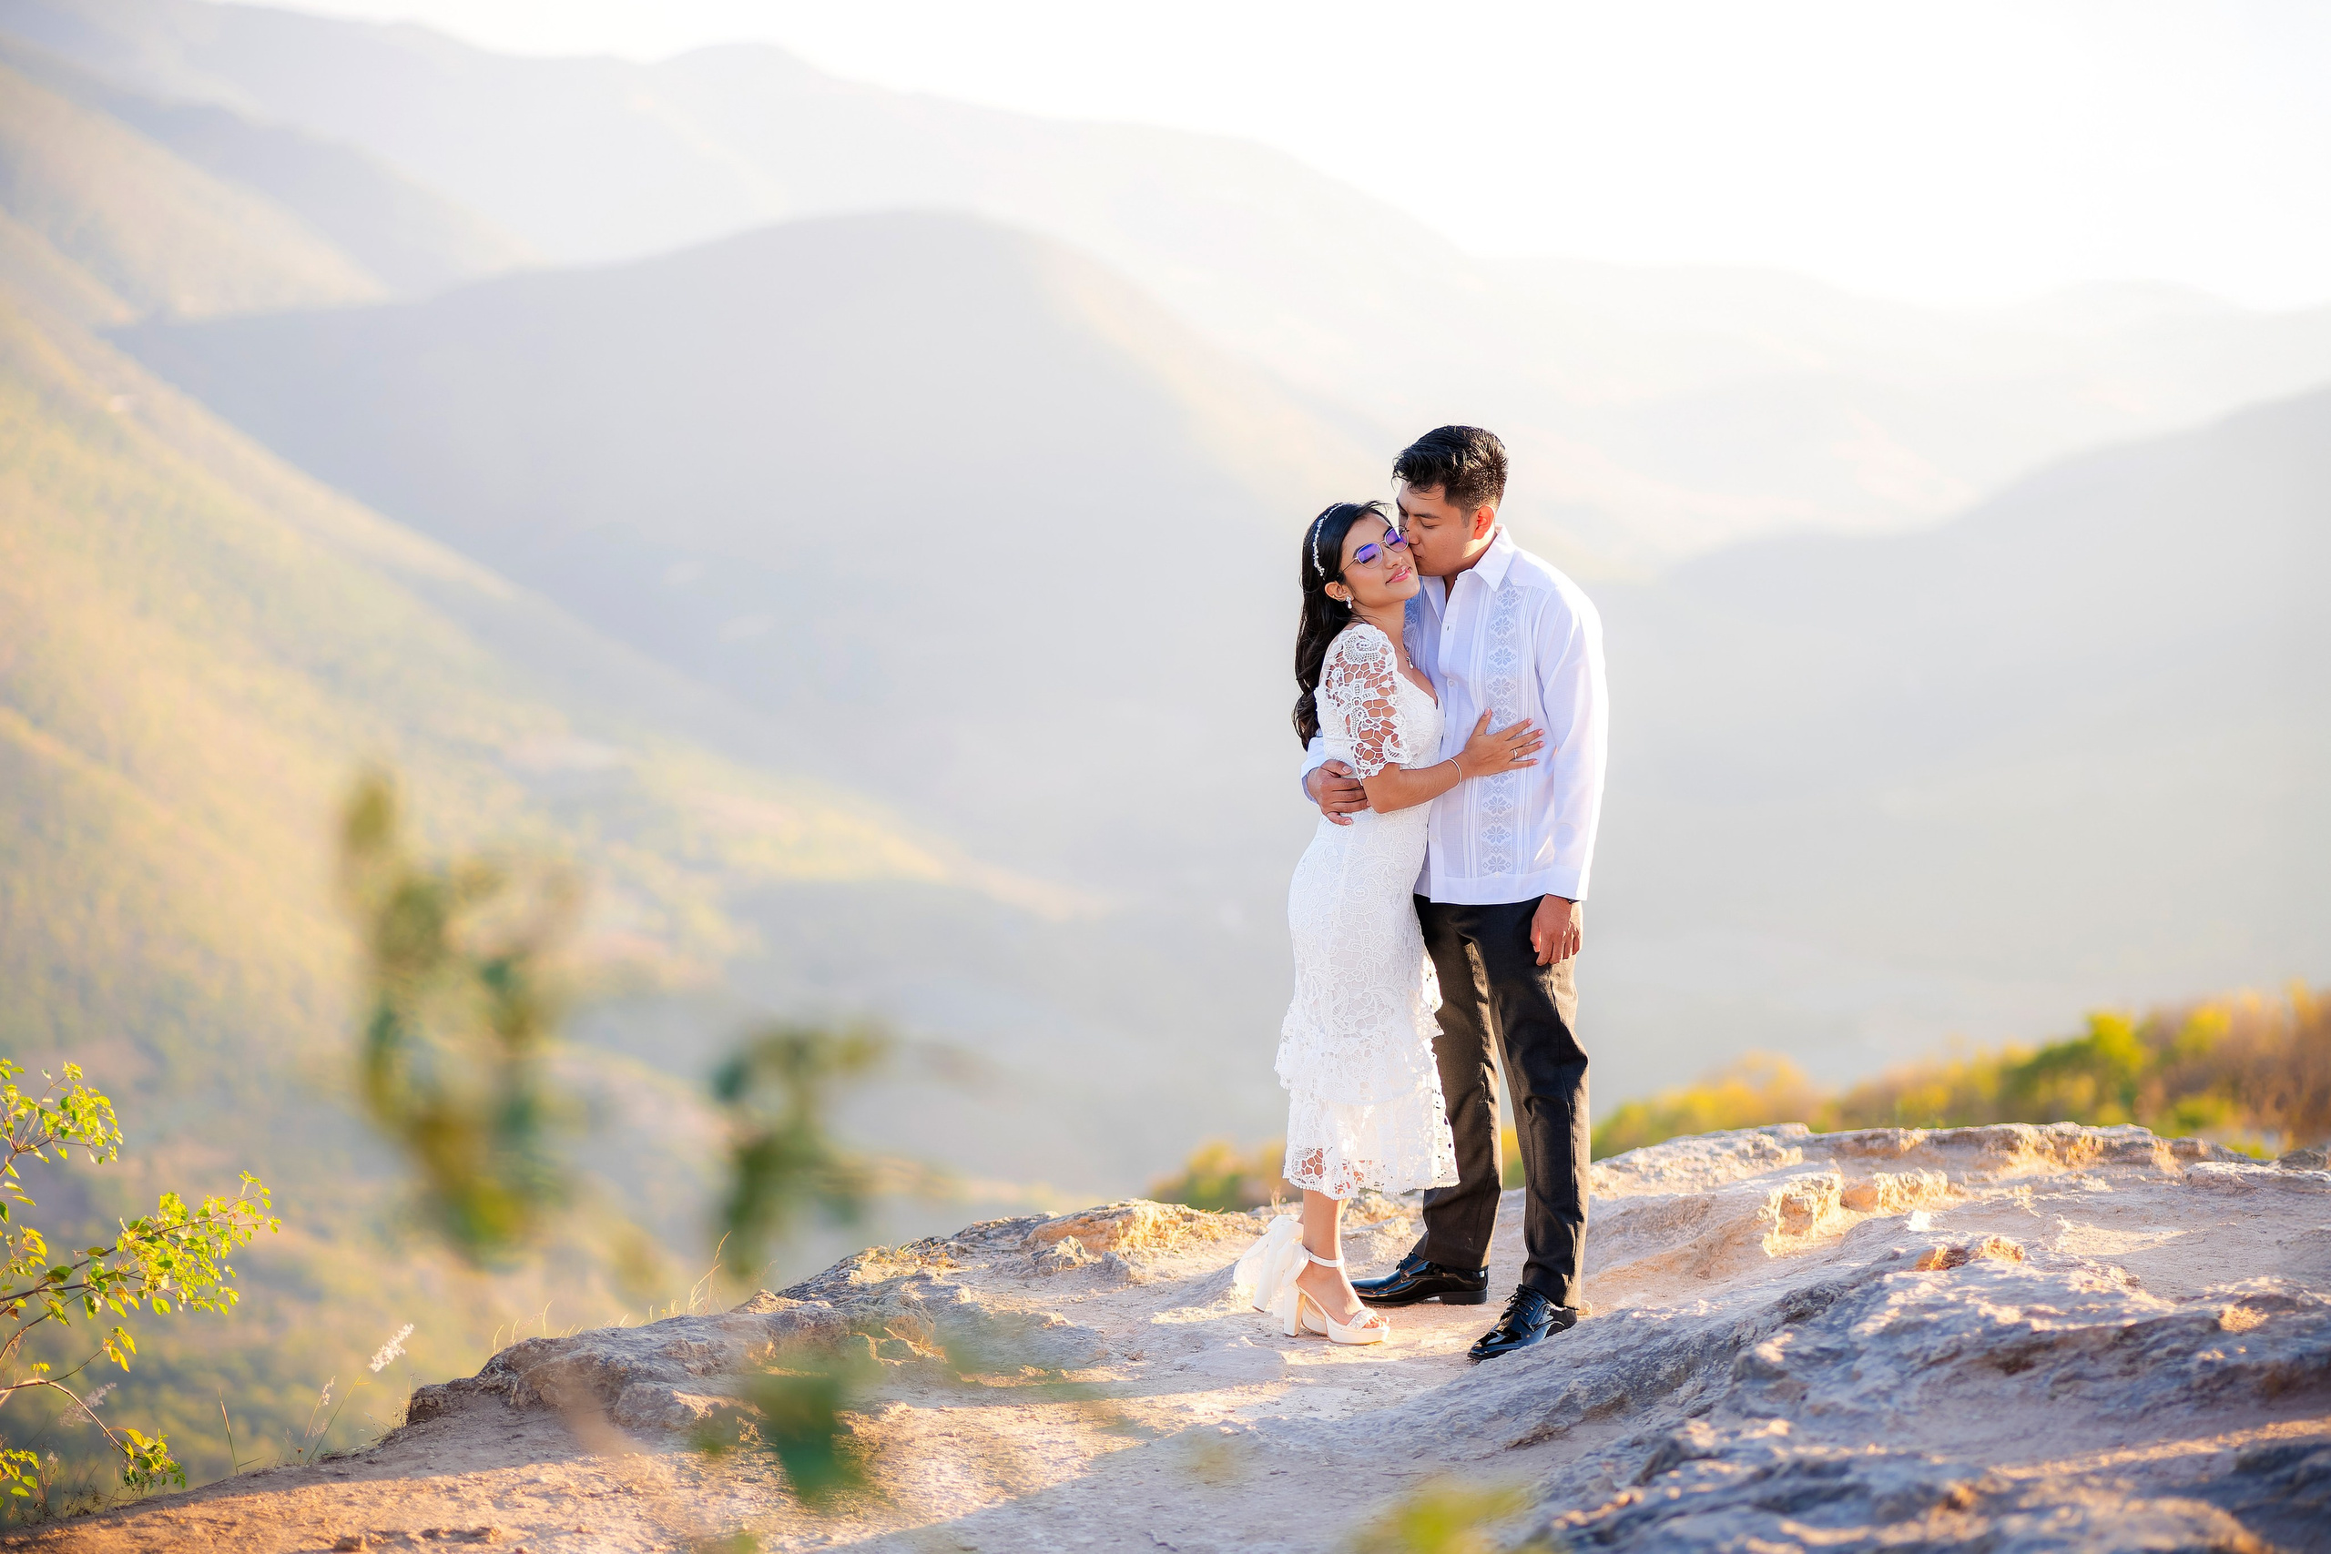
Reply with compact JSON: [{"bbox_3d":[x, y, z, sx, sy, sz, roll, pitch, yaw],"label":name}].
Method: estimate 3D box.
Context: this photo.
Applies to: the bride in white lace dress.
[{"bbox_3d":[0.419,0.272,10.330,0.560,1.570,0.460,1,3,24],"label":"bride in white lace dress"}]

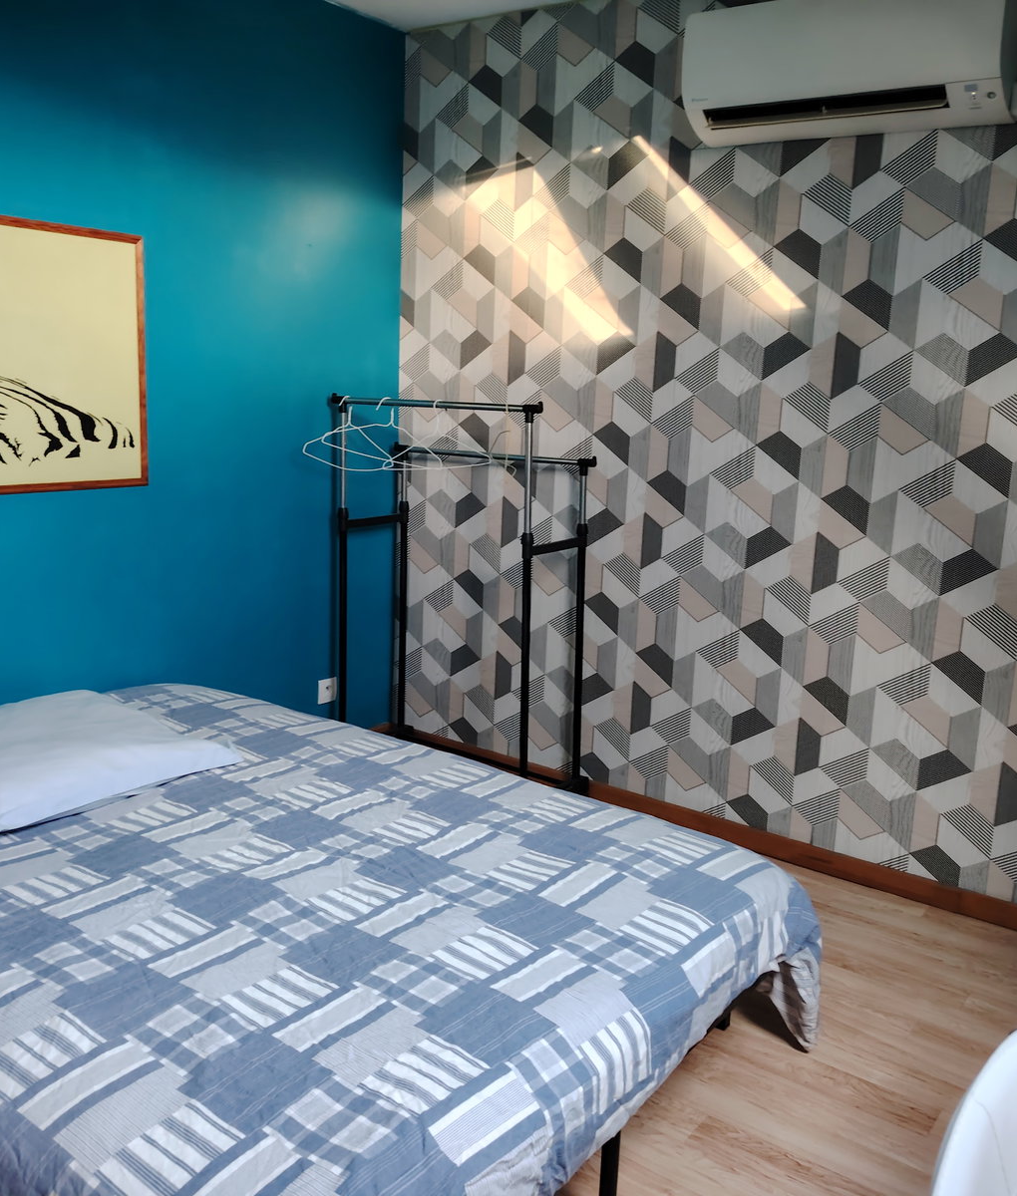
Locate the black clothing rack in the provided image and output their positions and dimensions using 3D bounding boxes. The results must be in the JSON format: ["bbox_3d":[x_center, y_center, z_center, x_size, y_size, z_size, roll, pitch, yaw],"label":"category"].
[{"bbox_3d":[-0.161,0.017,3.480,0.820,1.275,0.380,10,14,35],"label":"black clothing rack"}]

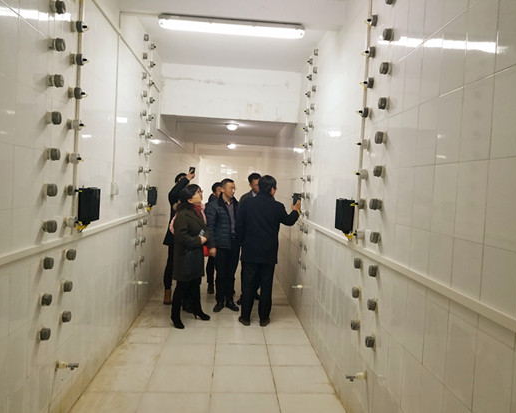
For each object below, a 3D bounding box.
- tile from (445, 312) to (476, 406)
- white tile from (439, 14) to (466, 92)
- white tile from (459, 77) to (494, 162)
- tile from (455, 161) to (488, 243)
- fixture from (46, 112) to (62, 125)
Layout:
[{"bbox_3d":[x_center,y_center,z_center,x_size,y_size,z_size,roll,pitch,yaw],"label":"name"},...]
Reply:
[{"bbox_3d":[0.787,0.590,1.602,0.010,0.303,0.198,2,3,-4],"label":"tile"},{"bbox_3d":[0.828,-0.636,1.742,0.010,0.303,0.198,2,3,-4],"label":"white tile"},{"bbox_3d":[0.828,-0.323,1.561,0.010,0.303,0.198,2,3,-4],"label":"white tile"},{"bbox_3d":[0.814,-0.018,1.575,0.010,0.303,0.198,2,3,-4],"label":"tile"},{"bbox_3d":[-1.123,-0.480,2.267,0.065,0.070,0.070,3,3,-4],"label":"fixture"}]

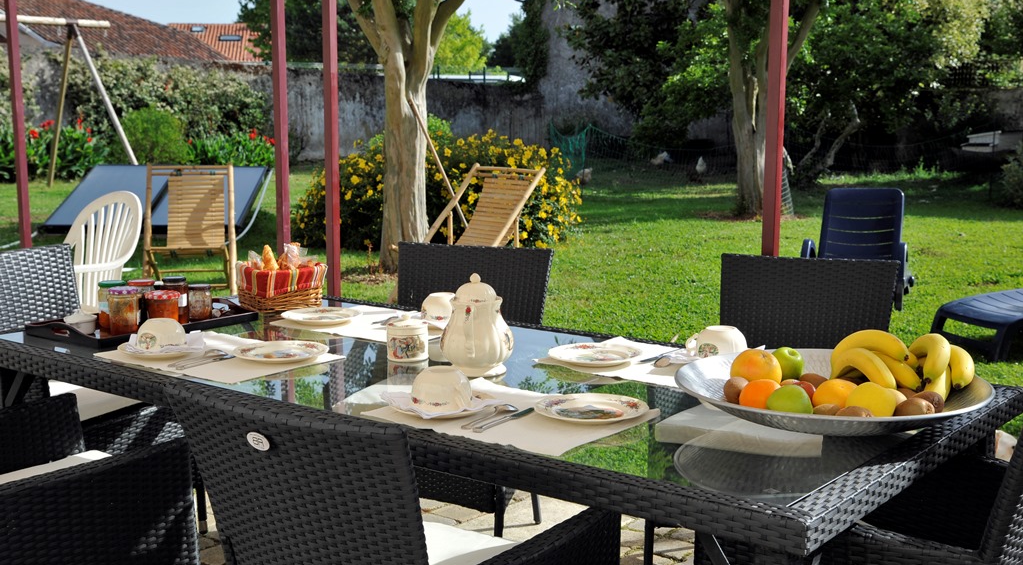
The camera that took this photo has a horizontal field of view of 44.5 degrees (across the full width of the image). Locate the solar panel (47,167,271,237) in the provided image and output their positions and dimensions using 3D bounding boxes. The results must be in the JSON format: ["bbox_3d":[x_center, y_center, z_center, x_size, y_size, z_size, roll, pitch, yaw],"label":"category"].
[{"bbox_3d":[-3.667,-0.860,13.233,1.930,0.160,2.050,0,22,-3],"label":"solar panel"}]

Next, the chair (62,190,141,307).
[{"bbox_3d":[-1.910,0.077,5.509,0.570,0.900,0.570,7,10,38],"label":"chair"}]

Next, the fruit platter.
[{"bbox_3d":[0.567,0.172,2.253,0.560,0.172,0.560,0,8,0],"label":"fruit platter"}]

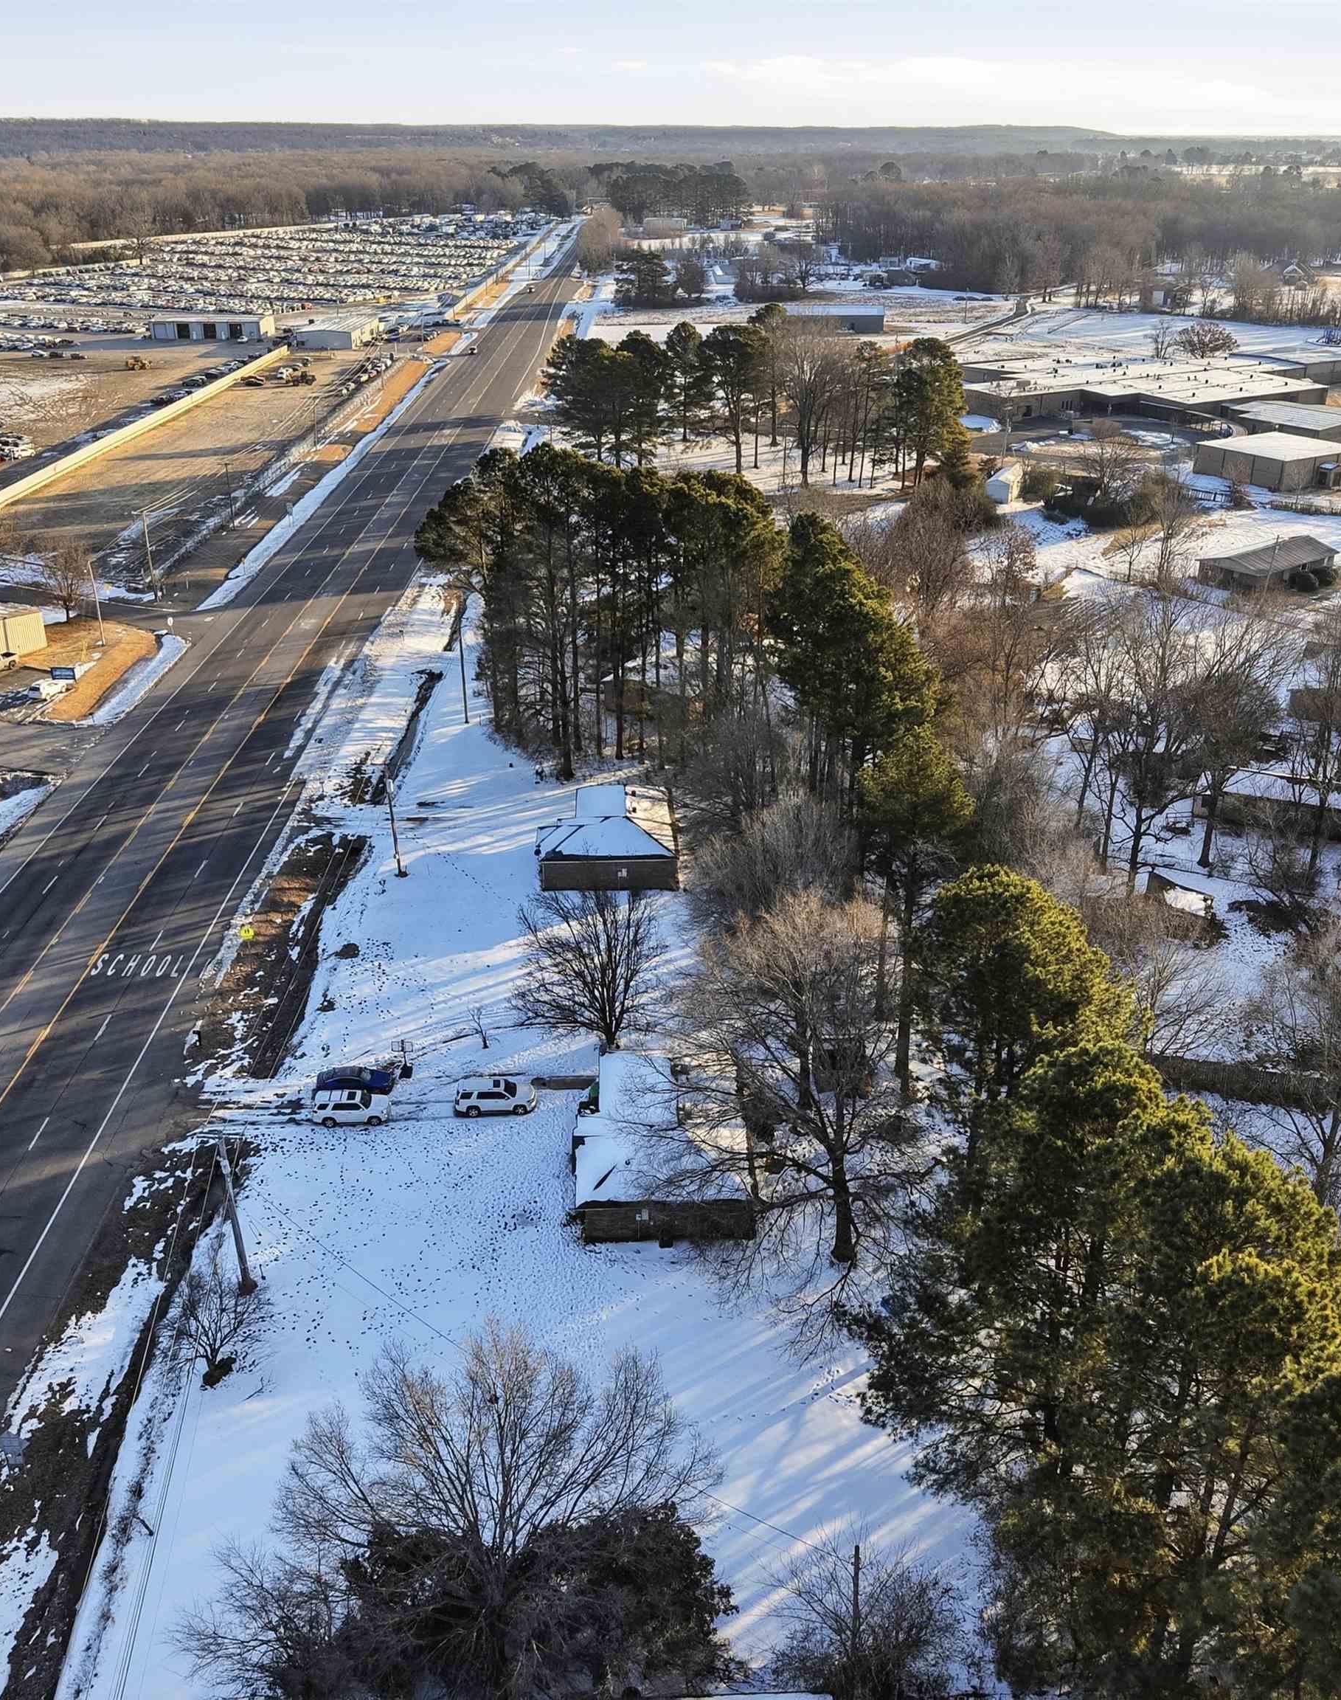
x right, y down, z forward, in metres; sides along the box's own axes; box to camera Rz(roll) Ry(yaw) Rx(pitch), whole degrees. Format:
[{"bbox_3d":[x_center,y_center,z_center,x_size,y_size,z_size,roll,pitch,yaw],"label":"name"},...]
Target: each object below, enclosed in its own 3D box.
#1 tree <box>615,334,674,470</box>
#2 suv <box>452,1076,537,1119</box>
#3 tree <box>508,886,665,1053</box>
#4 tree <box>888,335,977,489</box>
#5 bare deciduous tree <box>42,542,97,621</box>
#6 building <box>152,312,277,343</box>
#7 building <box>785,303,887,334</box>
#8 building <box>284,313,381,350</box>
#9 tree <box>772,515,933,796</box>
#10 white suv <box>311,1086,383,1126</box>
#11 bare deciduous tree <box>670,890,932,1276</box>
[{"bbox_3d":[-4.600,-79.168,276.587,9.800,23.900,9.800,0,25,0],"label":"tree"},{"bbox_3d":[-10.950,15.319,98.323,5.100,1.920,2.000,-2,25,-4],"label":"suv"},{"bbox_3d":[-5.287,7.889,99.602,9.720,11.330,9.720,0,25,0],"label":"tree"},{"bbox_3d":[42.606,-70.918,256.277,13.580,24.200,13.580,0,25,0],"label":"tree"},{"bbox_3d":[-73.600,-32.824,192.210,6.400,9.600,6.400,0,25,0],"label":"bare deciduous tree"},{"bbox_3d":[-134.100,-153.399,460.902,32.500,6.000,13.000,1,25,2],"label":"building"},{"bbox_3d":[49.478,-162.066,479.810,30.500,7.000,14.000,0,24,0],"label":"building"},{"bbox_3d":[-93.500,-145.360,442.021,16.000,5.500,32.000,0,25,0],"label":"building"},{"bbox_3d":[15.322,-15.778,134.225,14.080,25.540,14.080,0,25,0],"label":"tree"},{"bbox_3d":[-19.046,15.448,94.608,4.650,1.750,1.780,-1,25,-2],"label":"white suv"},{"bbox_3d":[8.052,12.838,80.343,13.800,20.000,13.500,0,24,0],"label":"bare deciduous tree"}]

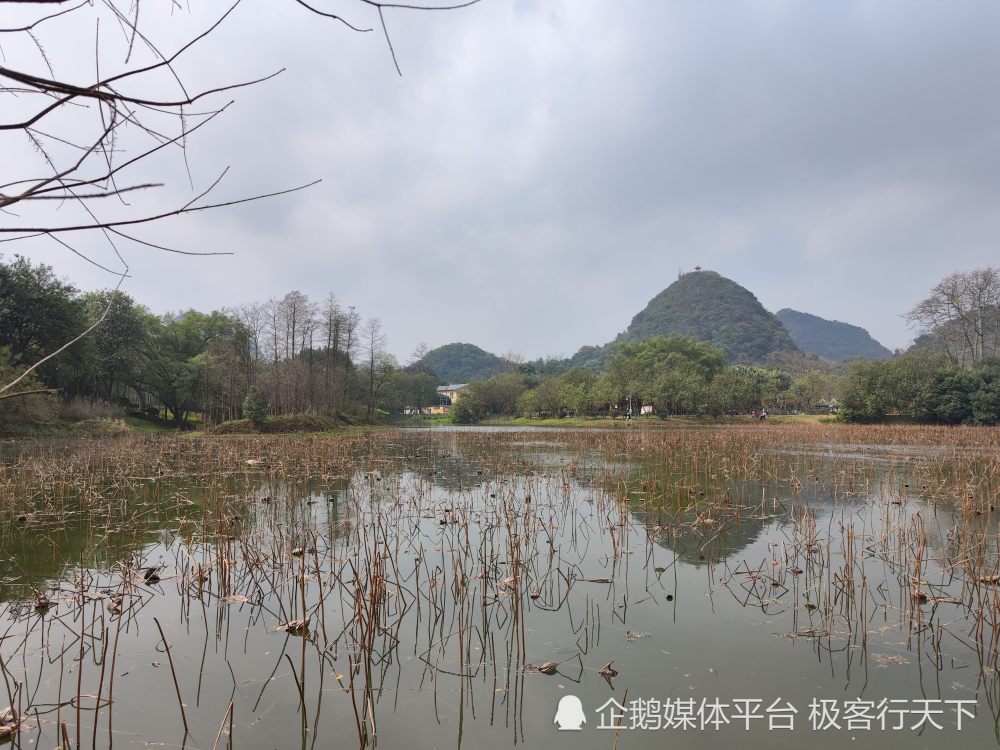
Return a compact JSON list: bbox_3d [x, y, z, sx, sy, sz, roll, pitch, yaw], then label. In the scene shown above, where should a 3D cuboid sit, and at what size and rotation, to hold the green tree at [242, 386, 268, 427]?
[{"bbox_3d":[-18.338,2.400,52.000,1.950,3.100,1.950,1,-3,-19],"label":"green tree"}]

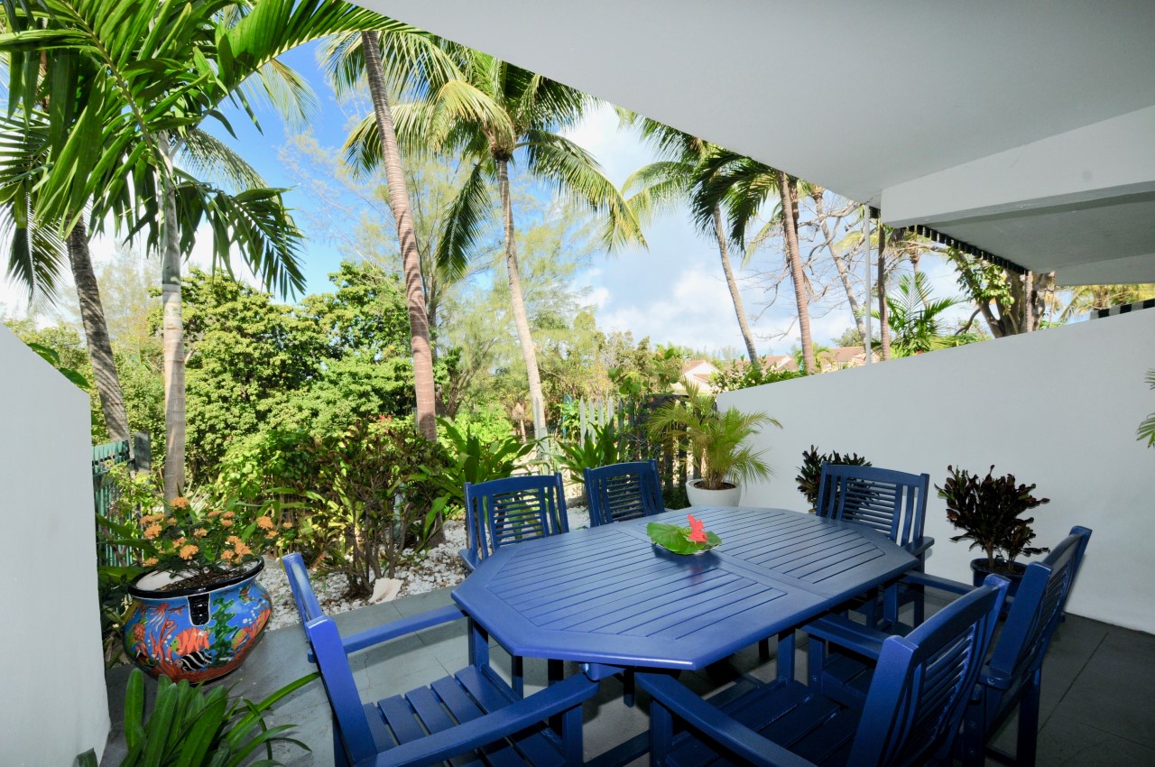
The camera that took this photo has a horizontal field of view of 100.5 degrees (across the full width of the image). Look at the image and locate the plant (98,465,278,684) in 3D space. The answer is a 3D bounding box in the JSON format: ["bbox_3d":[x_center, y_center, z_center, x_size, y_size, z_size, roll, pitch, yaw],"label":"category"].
[{"bbox_3d":[-1.850,0.947,2.315,0.620,0.890,0.620,0,1,-39],"label":"plant"}]

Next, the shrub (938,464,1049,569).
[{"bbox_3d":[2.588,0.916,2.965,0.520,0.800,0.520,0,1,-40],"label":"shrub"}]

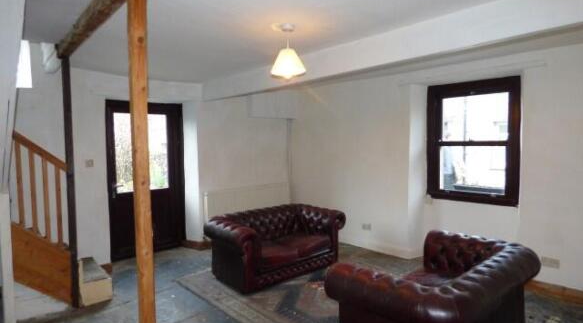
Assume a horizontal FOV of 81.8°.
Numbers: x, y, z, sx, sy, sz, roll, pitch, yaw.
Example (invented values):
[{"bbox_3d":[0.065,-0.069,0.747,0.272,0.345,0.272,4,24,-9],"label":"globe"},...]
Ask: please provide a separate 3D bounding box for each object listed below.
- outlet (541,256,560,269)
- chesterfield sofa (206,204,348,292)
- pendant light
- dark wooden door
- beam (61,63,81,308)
[{"bbox_3d":[2.603,1.008,3.371,0.146,0.088,0.012,3,4,44],"label":"outlet"},{"bbox_3d":[-0.213,0.966,4.216,1.610,0.700,0.870,-3,4,-38],"label":"chesterfield sofa"},{"bbox_3d":[-0.021,-0.815,2.521,0.255,0.375,0.255,0,3,0],"label":"pendant light"},{"bbox_3d":[-2.057,0.228,4.846,0.100,2.132,1.108,2,4,41],"label":"dark wooden door"},{"bbox_3d":[-2.087,0.223,3.167,0.065,2.330,0.065,3,4,44],"label":"beam"}]

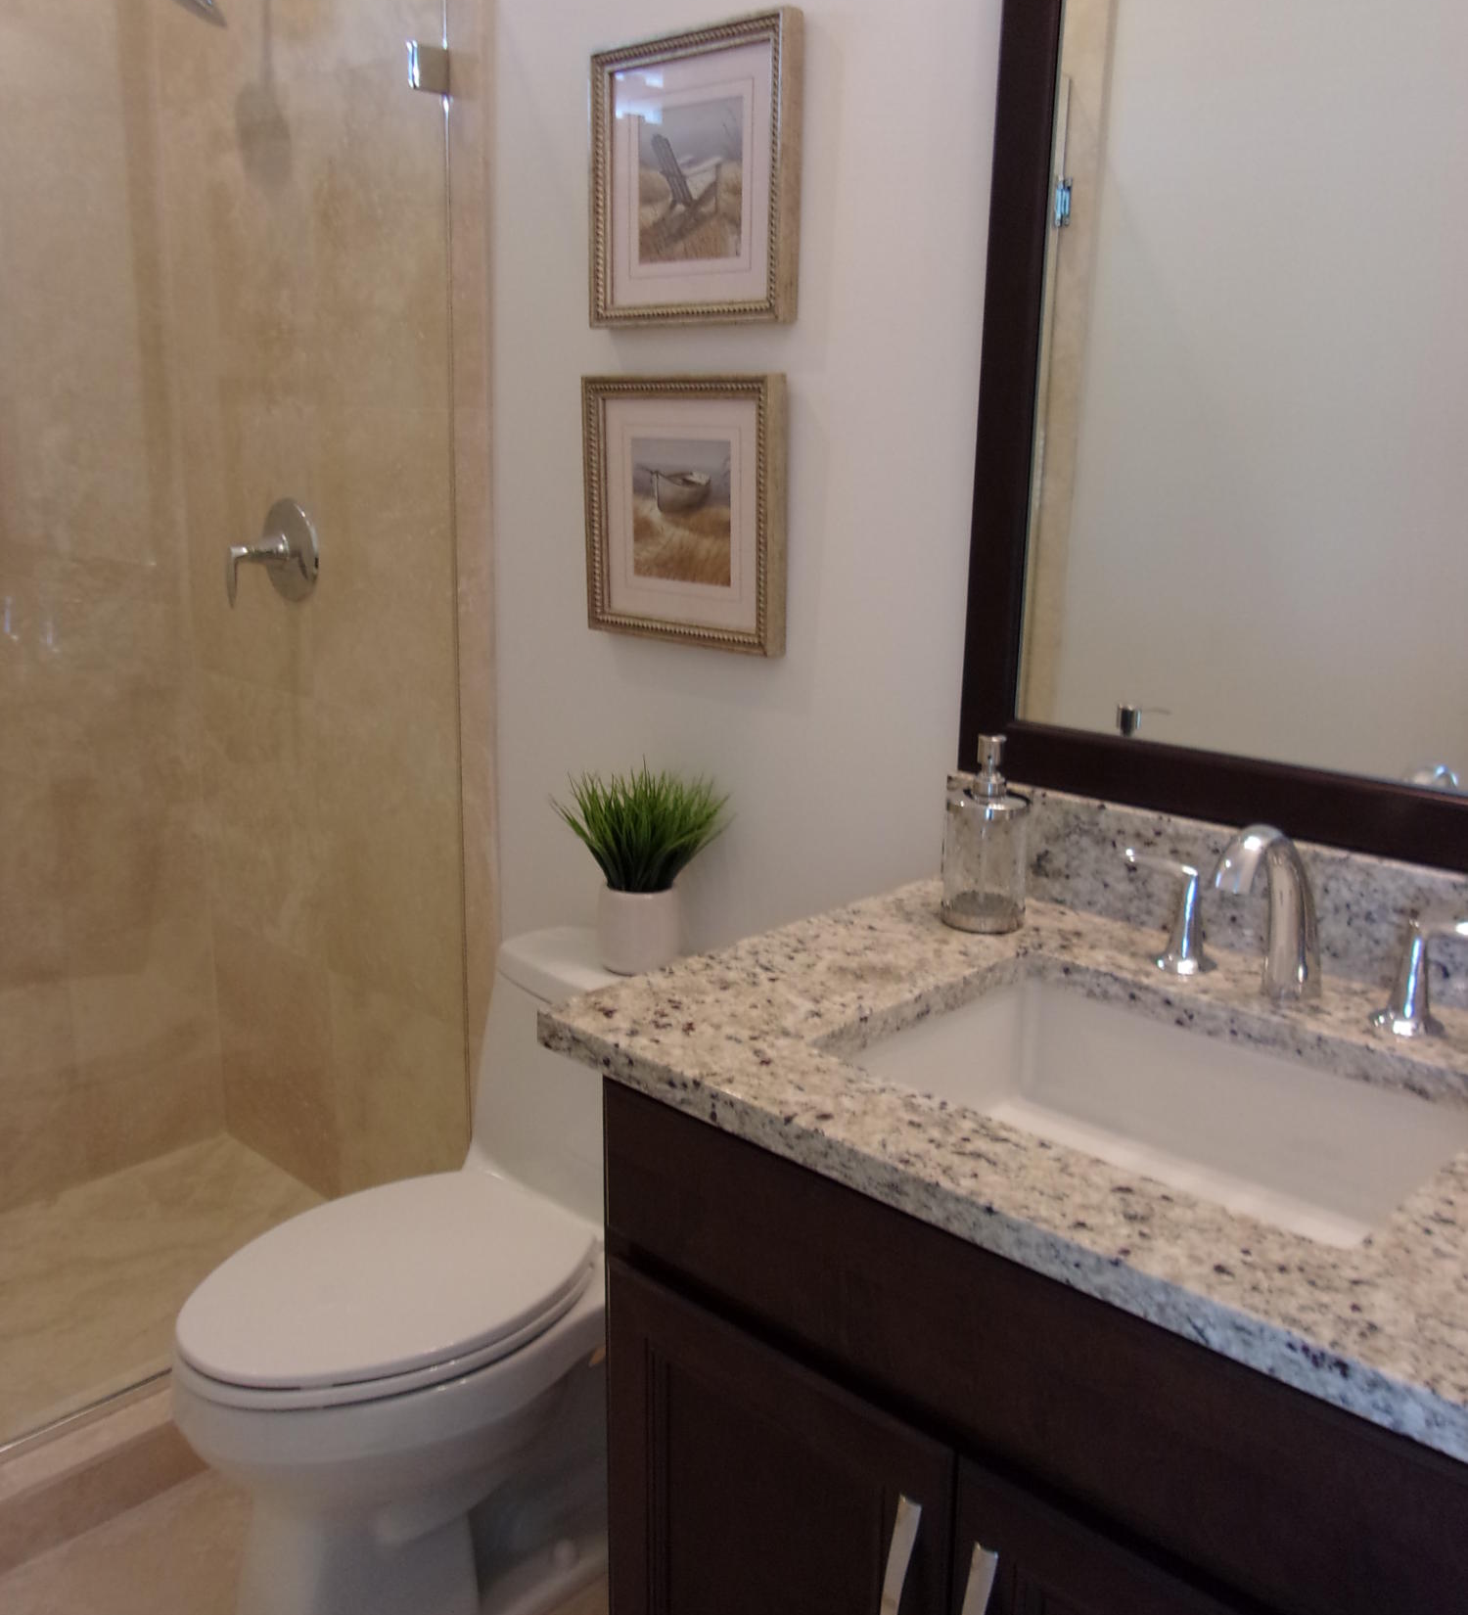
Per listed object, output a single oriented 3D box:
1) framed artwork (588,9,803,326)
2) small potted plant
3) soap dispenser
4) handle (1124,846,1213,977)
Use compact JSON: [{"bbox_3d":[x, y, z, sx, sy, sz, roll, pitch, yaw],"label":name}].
[{"bbox_3d":[-0.052,-0.712,1.739,0.304,0.308,0.031,14,19,42],"label":"framed artwork"},{"bbox_3d":[-0.122,0.075,1.872,0.205,0.250,0.205,1,14,0],"label":"small potted plant"},{"bbox_3d":[0.249,0.022,1.482,0.083,0.179,0.092,0,14,-5],"label":"soap dispenser"},{"bbox_3d":[0.391,0.092,1.386,0.108,0.094,0.054,14,19,42],"label":"handle"}]

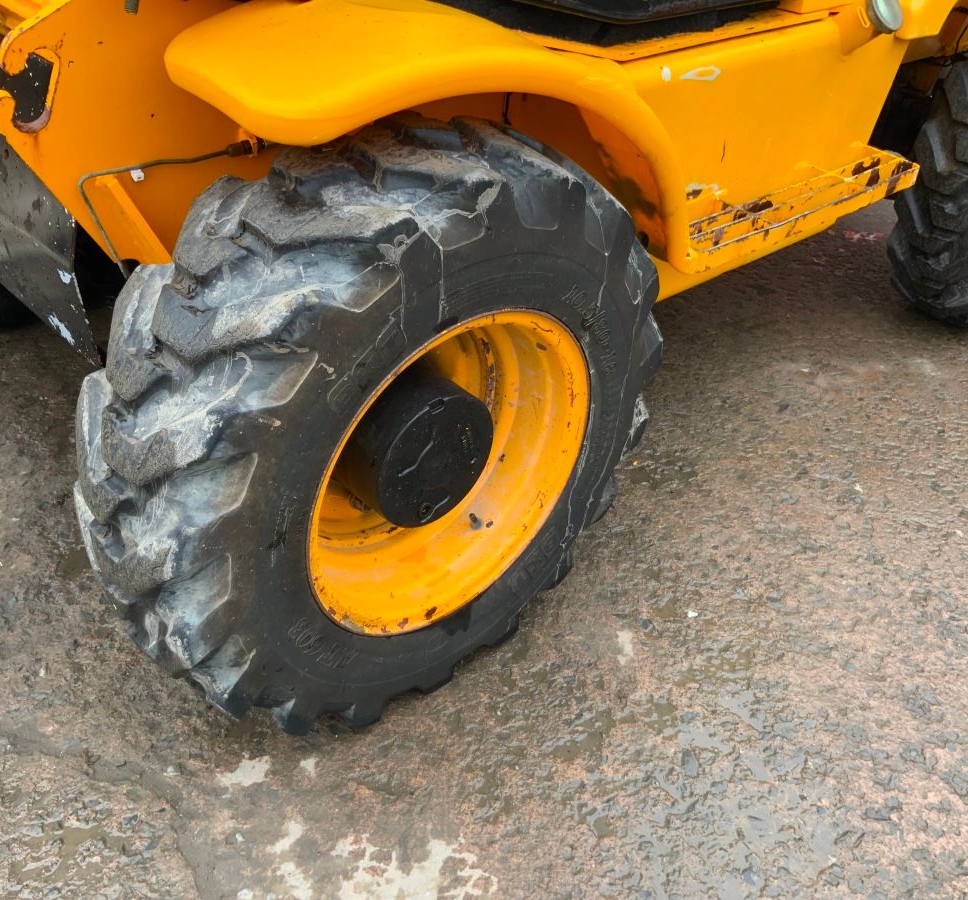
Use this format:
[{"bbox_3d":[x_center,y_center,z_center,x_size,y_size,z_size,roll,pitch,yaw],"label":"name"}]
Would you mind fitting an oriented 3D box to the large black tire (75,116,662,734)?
[{"bbox_3d":[-0.117,-0.020,1.475,0.895,0.890,0.270,-25,44,-33],"label":"large black tire"}]

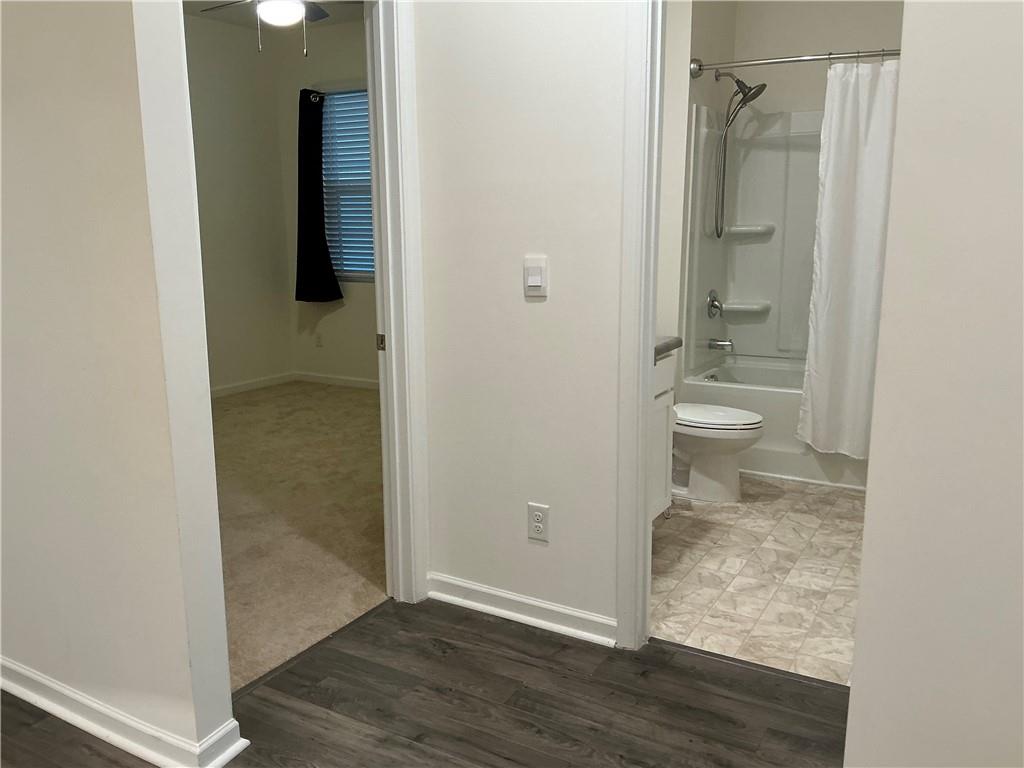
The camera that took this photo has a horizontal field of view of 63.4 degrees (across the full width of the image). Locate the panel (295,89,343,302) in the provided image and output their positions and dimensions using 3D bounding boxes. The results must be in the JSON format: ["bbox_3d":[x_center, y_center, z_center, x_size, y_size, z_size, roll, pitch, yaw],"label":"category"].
[{"bbox_3d":[-1.520,-1.425,6.342,0.457,1.592,0.120,6,13,30],"label":"panel"}]

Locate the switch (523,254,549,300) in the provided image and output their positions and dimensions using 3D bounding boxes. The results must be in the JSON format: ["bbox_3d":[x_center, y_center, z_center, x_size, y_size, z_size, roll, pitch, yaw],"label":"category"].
[{"bbox_3d":[0.072,-0.329,2.533,0.081,0.125,0.014,6,13,30],"label":"switch"}]

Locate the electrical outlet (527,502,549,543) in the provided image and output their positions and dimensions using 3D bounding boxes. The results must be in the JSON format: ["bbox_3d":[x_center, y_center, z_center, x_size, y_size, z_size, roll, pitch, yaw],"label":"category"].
[{"bbox_3d":[0.087,0.449,2.682,0.078,0.123,0.010,6,13,30],"label":"electrical outlet"}]

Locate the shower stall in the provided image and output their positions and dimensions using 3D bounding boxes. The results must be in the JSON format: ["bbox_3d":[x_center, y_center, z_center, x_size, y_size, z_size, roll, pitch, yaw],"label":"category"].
[{"bbox_3d":[1.768,-0.489,4.328,1.524,1.888,0.785,6,13,30],"label":"shower stall"}]

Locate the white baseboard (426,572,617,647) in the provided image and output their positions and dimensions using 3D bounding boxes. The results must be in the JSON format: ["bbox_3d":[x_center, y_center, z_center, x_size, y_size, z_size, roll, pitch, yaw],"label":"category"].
[{"bbox_3d":[0.010,0.746,2.777,0.715,0.084,0.028,6,13,30],"label":"white baseboard"}]

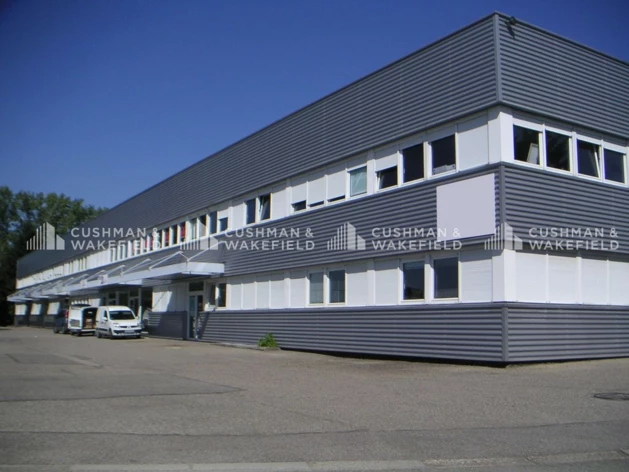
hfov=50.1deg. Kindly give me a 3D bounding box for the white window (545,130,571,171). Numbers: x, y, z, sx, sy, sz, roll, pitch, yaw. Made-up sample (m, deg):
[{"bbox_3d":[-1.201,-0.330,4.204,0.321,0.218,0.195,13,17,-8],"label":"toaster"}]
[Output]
[{"bbox_3d":[6.666,-2.338,18.434,1.092,1.002,0.120,6,-9,-33],"label":"white window"}]

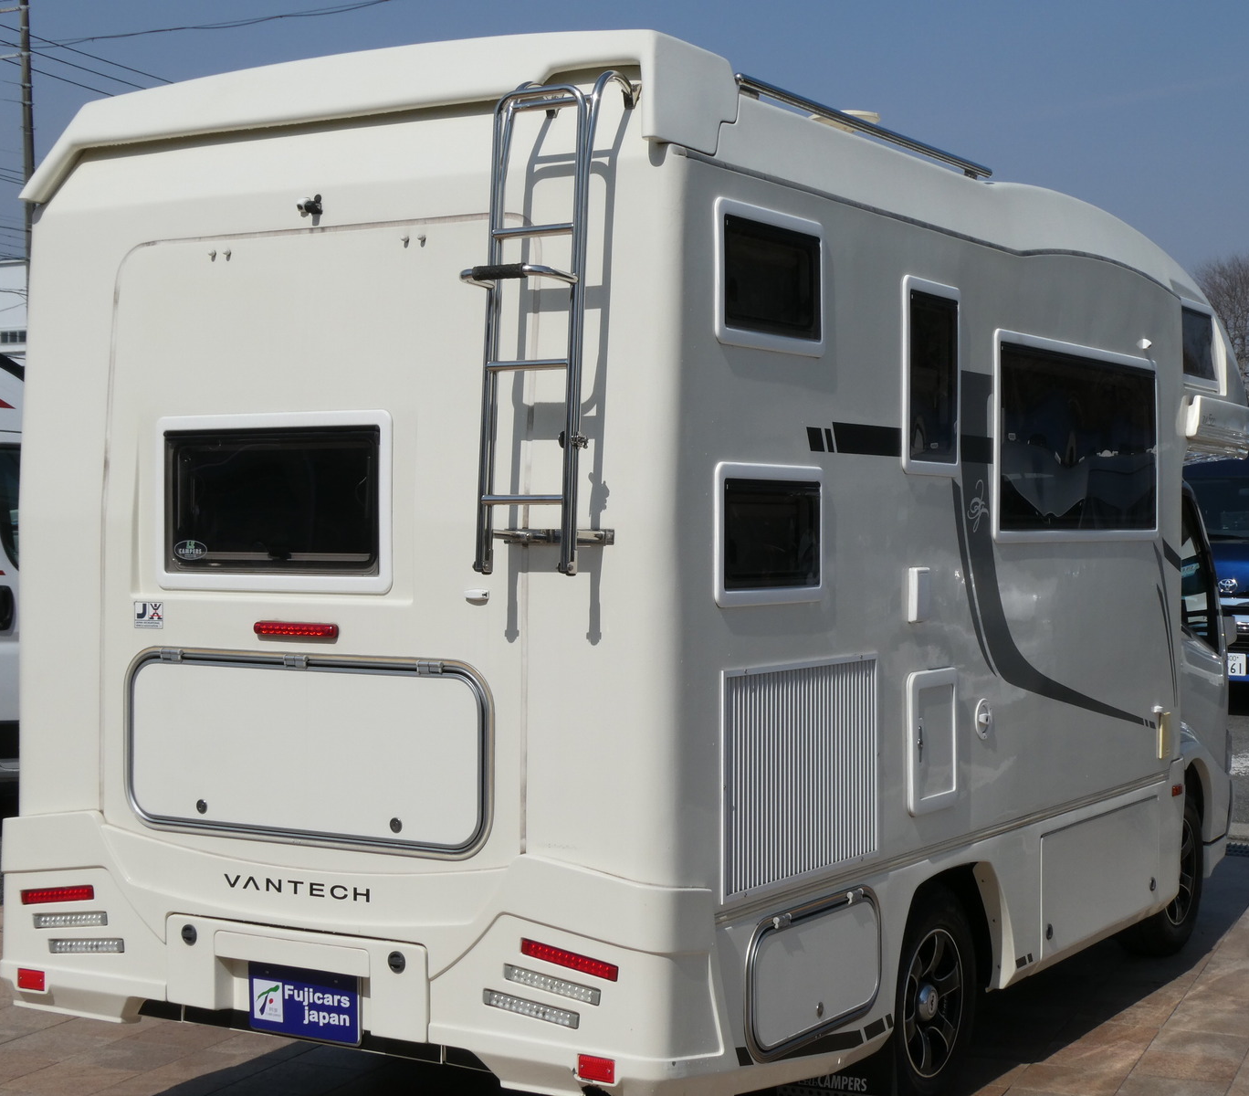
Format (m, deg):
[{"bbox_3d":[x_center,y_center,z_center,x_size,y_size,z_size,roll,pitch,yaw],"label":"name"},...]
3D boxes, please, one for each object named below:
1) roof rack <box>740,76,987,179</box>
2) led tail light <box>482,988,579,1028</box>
[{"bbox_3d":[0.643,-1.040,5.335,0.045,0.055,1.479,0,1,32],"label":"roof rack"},{"bbox_3d":[-0.202,1.013,4.649,0.256,0.034,0.030,6,4,31],"label":"led tail light"}]

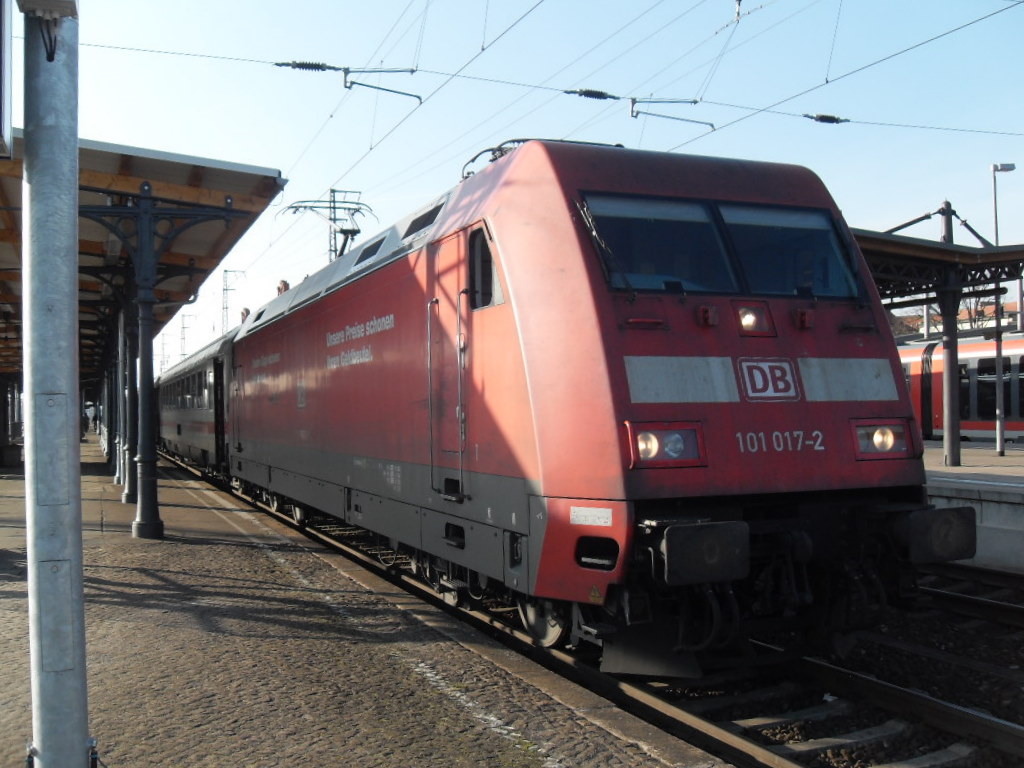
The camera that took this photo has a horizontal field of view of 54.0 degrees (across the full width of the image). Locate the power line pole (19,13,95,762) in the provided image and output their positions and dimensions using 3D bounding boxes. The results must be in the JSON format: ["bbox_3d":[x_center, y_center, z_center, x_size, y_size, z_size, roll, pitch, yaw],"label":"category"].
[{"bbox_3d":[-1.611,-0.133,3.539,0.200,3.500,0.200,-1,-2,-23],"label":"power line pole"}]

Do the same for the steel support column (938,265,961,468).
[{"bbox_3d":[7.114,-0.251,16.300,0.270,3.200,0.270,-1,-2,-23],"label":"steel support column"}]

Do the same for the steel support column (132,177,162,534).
[{"bbox_3d":[-4.657,-0.287,12.850,0.370,4.500,0.370,-1,-2,-23],"label":"steel support column"}]

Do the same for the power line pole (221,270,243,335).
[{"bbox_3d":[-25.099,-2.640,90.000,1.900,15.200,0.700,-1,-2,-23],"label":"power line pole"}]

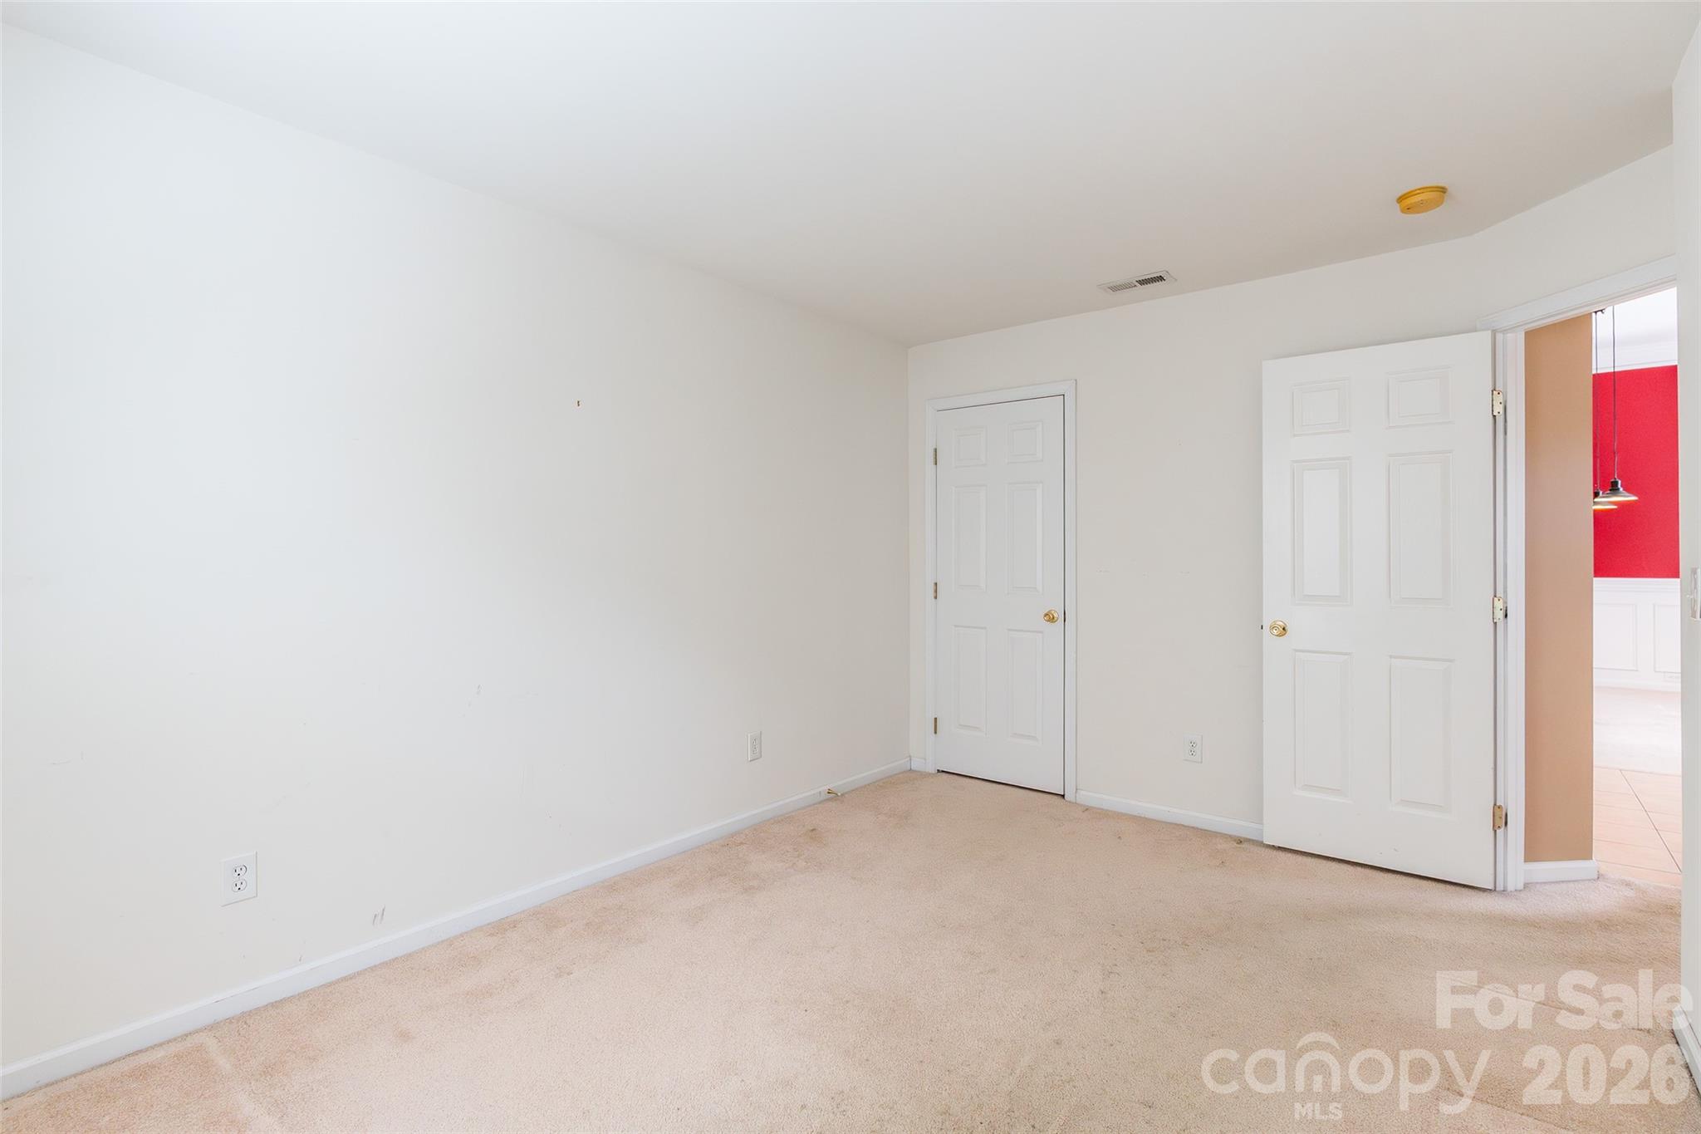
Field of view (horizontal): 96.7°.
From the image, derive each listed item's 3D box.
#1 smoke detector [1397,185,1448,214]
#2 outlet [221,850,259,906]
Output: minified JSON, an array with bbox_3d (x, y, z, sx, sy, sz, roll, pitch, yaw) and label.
[{"bbox_3d":[1.905,-1.218,2.520,0.137,0.039,0.137,0,1,40],"label":"smoke detector"},{"bbox_3d":[-1.649,0.843,2.040,0.009,0.122,0.078,0,1,40],"label":"outlet"}]

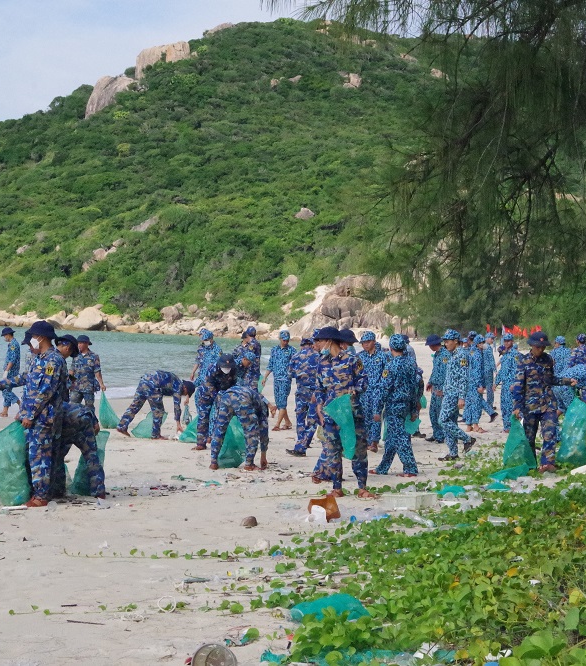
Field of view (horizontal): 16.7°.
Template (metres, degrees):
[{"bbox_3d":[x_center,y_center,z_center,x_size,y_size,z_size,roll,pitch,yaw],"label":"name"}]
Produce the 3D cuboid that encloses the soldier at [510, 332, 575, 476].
[{"bbox_3d":[3.044,0.829,24.200,0.760,1.710,0.500,0,1,-12],"label":"soldier"}]

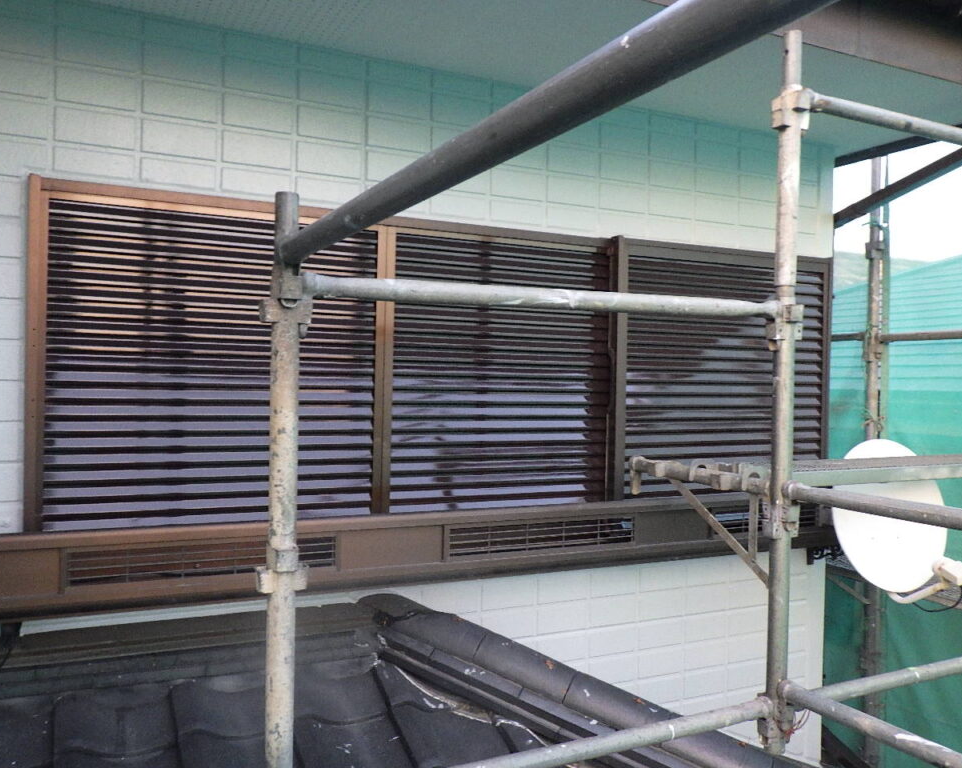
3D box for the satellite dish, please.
[{"bbox_3d":[1.396,0.445,2.842,0.460,0.515,0.140,1,-14,-16],"label":"satellite dish"}]

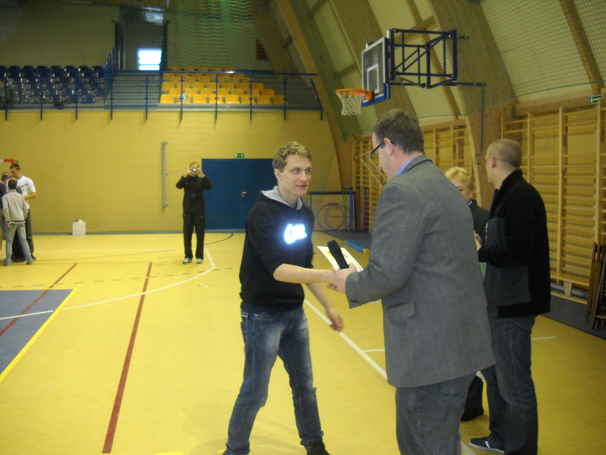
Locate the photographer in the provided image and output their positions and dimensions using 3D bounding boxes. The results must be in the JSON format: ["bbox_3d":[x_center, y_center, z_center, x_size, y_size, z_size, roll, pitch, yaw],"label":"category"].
[{"bbox_3d":[-1.956,-0.272,12.000,0.620,1.830,0.420,-1,5,-10],"label":"photographer"}]

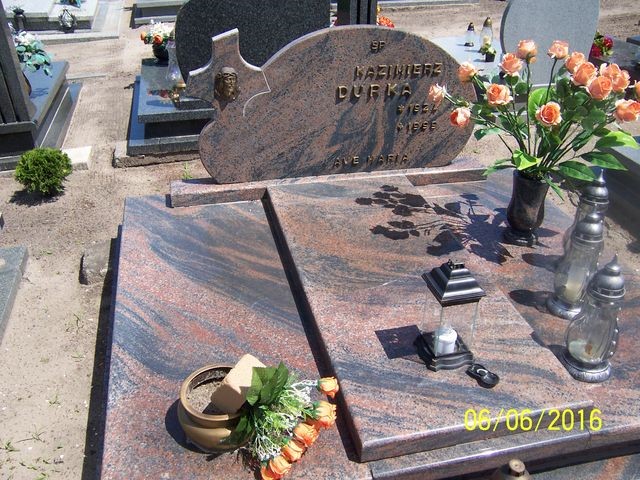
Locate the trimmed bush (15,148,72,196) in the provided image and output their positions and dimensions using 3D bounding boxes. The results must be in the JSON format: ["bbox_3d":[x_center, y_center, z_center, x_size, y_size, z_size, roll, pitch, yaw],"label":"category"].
[{"bbox_3d":[-1.460,-0.362,3.221,0.330,0.280,0.320,-6,32,-12],"label":"trimmed bush"}]

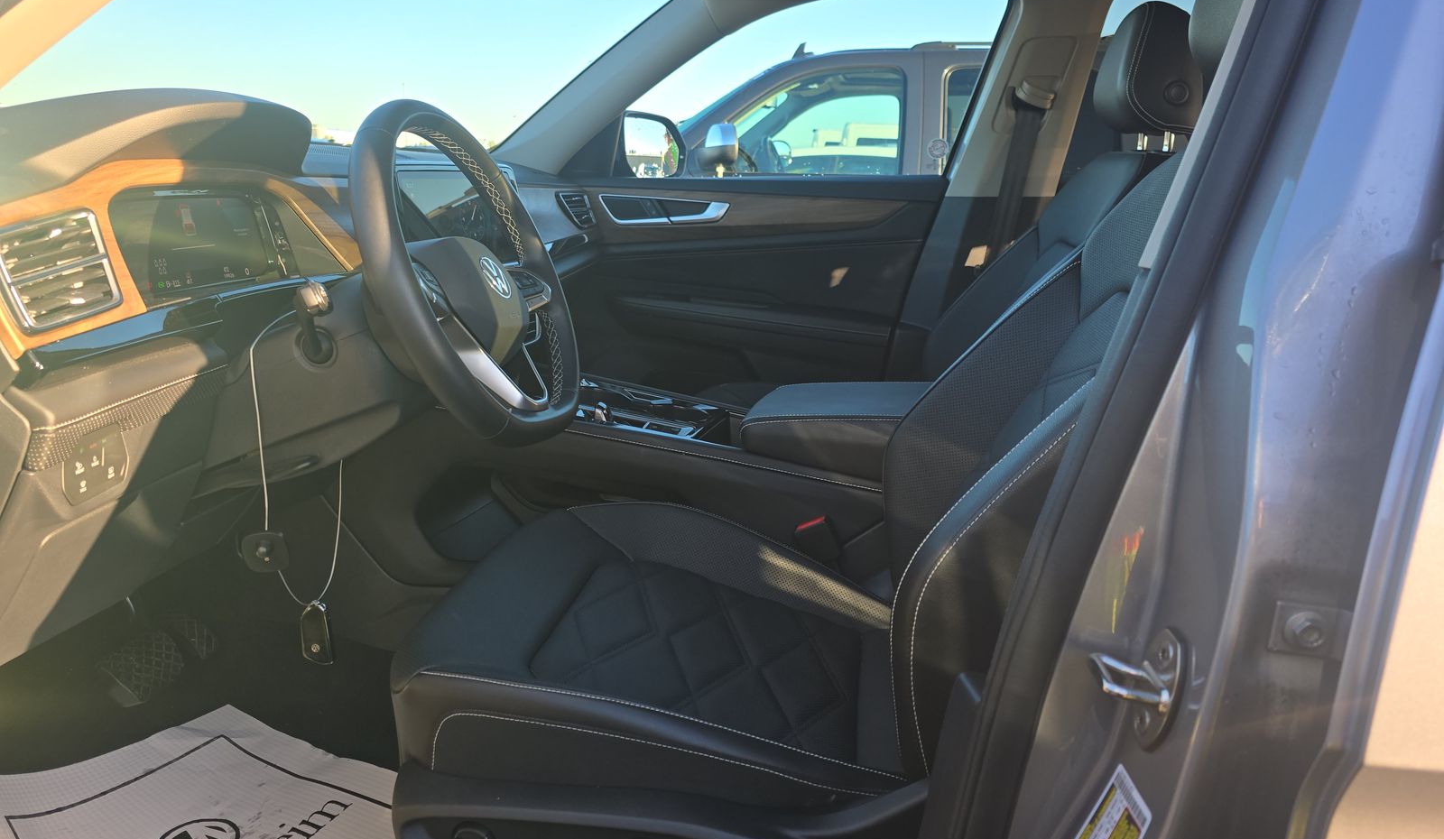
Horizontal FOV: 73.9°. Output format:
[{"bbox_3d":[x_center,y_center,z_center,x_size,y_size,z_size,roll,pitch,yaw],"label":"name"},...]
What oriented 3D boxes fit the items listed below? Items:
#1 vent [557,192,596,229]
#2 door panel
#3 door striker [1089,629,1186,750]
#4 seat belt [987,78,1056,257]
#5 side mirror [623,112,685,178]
[{"bbox_3d":[-0.301,-0.443,2.028,0.040,0.078,0.125,-8,13,12],"label":"vent"},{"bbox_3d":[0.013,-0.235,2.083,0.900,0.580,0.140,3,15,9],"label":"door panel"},{"bbox_3d":[0.219,0.139,0.503,0.042,0.068,0.036,3,15,9],"label":"door striker"},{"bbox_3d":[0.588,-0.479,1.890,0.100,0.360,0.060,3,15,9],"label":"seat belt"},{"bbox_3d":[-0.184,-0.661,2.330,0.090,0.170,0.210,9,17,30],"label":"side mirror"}]

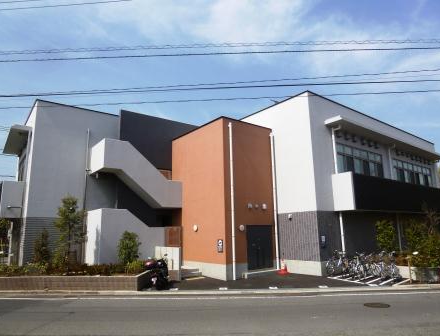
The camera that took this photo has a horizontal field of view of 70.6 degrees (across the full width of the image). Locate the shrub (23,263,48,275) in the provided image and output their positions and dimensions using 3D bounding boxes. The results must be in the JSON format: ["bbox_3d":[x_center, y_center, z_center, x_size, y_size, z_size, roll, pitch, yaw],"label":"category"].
[{"bbox_3d":[-7.574,4.113,12.750,1.000,0.500,0.700,-2,-11,2],"label":"shrub"}]

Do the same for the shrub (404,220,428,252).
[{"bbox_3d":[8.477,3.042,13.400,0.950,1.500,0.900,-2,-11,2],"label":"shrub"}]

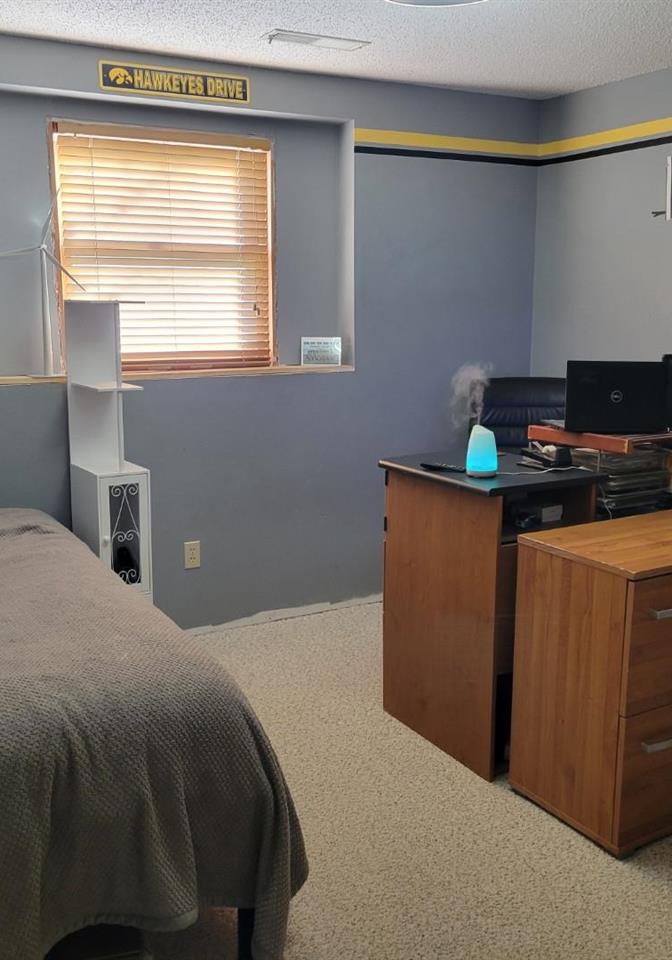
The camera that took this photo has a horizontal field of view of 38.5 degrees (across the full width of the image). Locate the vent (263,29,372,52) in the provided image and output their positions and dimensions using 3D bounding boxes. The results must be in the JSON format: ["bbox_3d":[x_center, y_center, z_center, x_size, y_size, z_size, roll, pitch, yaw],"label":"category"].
[{"bbox_3d":[-0.072,-1.598,3.511,0.385,0.015,0.125,-6,12,-28],"label":"vent"}]

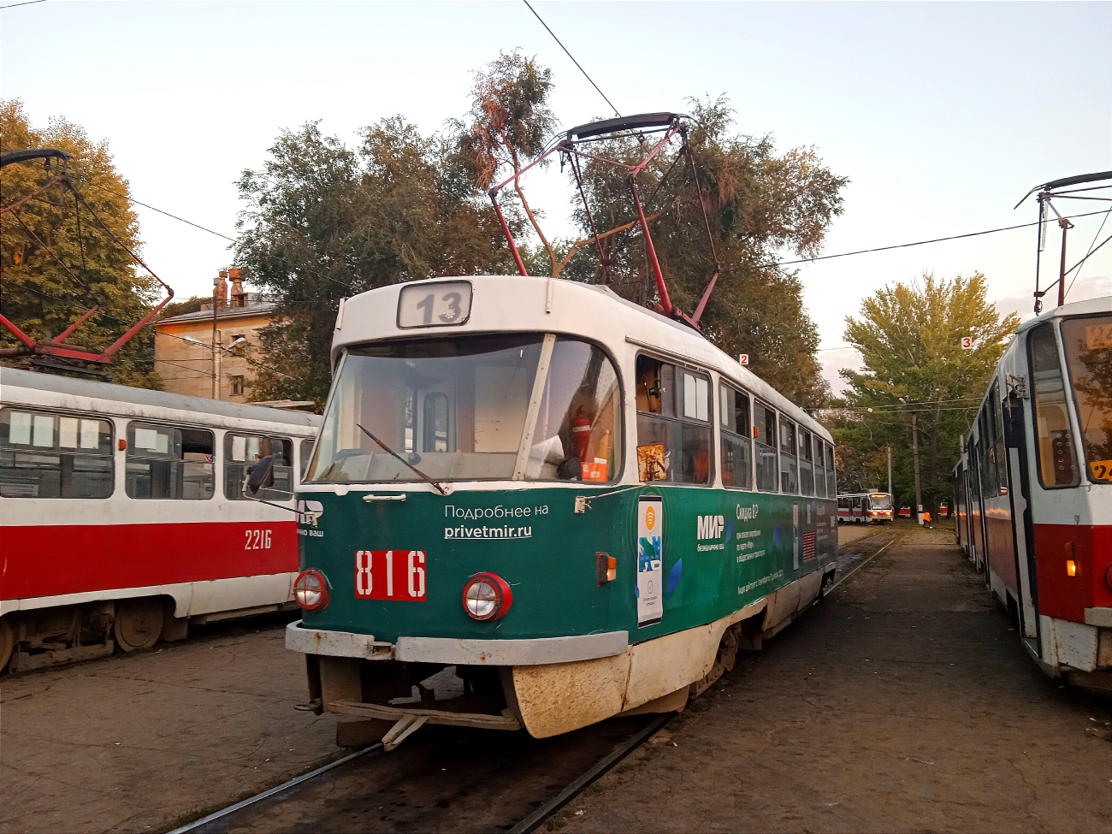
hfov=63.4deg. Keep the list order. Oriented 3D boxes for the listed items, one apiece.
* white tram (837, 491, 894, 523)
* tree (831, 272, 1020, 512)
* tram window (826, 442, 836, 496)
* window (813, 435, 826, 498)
[{"bbox_3d":[33.500,10.017,98.500,2.500,3.250,15.200,0,-6,5],"label":"white tram"},{"bbox_3d":[40.557,-2.177,98.000,20.000,26.800,19.000,0,-6,0],"label":"tree"},{"bbox_3d":[4.521,0.912,14.771,0.070,0.880,1.280,-2,-6,23],"label":"tram window"},{"bbox_3d":[3.933,0.761,13.389,0.070,0.880,1.280,-2,-6,23],"label":"window"}]

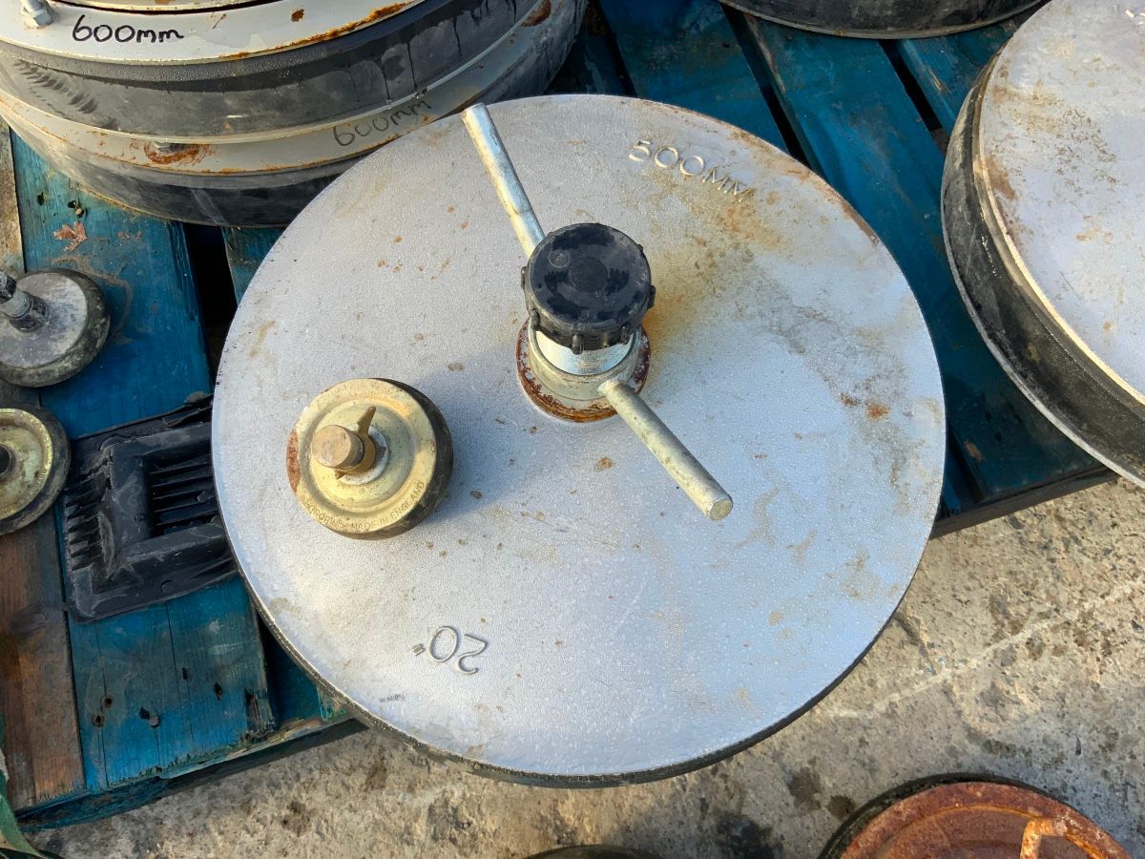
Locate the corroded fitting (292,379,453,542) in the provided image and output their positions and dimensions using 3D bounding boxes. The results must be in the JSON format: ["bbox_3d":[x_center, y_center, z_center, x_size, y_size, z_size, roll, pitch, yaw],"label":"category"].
[{"bbox_3d":[-0.125,0.015,0.565,0.098,0.076,0.098,0,81,9],"label":"corroded fitting"}]

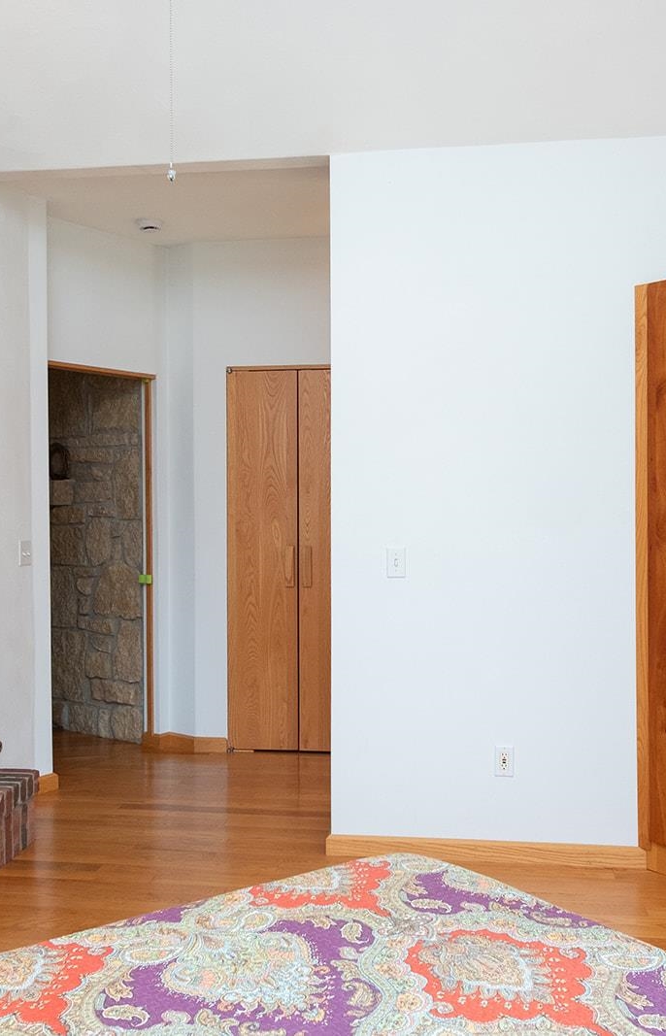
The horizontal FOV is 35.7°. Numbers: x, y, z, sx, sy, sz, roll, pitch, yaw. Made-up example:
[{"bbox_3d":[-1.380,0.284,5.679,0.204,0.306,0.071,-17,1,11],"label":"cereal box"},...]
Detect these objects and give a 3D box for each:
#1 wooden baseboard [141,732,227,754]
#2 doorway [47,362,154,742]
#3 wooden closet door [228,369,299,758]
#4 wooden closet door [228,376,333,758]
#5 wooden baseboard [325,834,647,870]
[{"bbox_3d":[-0.795,1.217,5.595,0.470,0.083,0.130,0,1,8],"label":"wooden baseboard"},{"bbox_3d":[-1.250,0.260,5.226,0.130,2.030,0.840,0,1,38],"label":"doorway"},{"bbox_3d":[-0.374,0.231,5.542,0.385,2.030,0.040,0,1,8],"label":"wooden closet door"},{"bbox_3d":[-0.190,0.226,5.516,0.750,2.050,0.040,0,1,8],"label":"wooden closet door"},{"bbox_3d":[0.560,1.239,3.858,1.190,0.080,0.020,0,1,8],"label":"wooden baseboard"}]

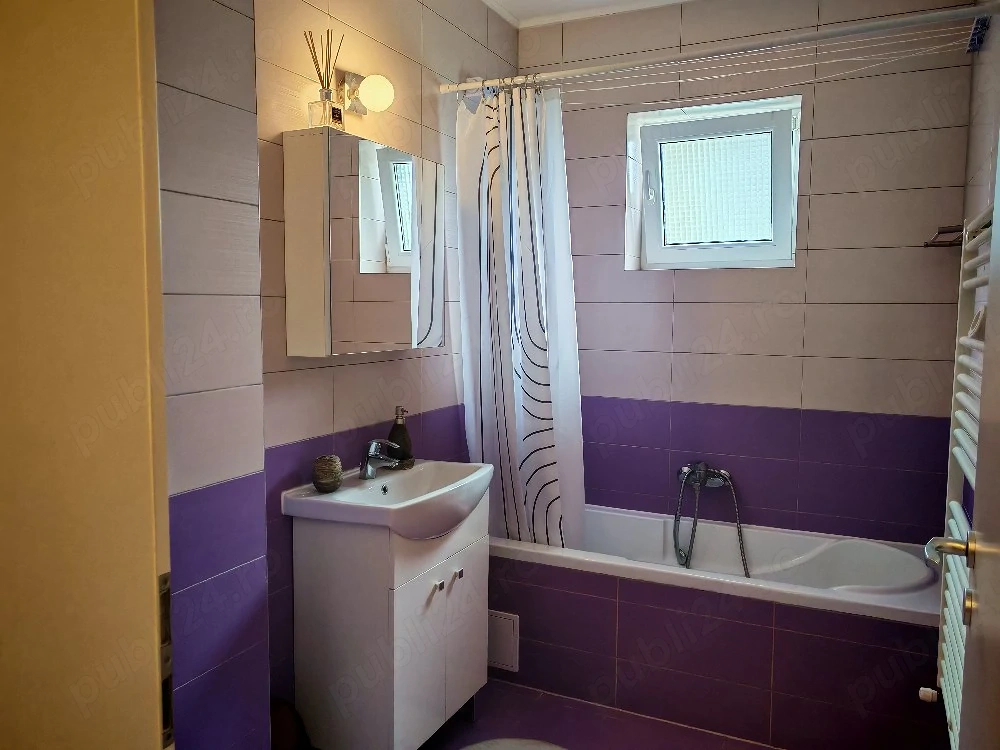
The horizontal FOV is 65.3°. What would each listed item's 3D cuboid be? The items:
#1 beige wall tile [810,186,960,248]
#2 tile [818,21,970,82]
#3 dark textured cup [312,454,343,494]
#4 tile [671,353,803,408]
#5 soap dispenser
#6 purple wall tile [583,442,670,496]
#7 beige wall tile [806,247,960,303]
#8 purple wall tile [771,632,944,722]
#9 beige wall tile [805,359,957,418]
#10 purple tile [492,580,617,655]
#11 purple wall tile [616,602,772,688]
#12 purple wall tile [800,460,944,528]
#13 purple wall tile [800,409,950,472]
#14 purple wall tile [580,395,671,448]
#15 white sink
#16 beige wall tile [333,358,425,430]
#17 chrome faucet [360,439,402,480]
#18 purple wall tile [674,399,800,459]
[{"bbox_3d":[1.384,-0.560,2.814,0.496,0.202,0.010,3,6,26],"label":"beige wall tile"},{"bbox_3d":[1.388,-1.163,2.761,0.496,0.202,0.010,3,6,26],"label":"tile"},{"bbox_3d":[-0.490,0.280,2.205,0.086,0.102,0.086,0,5,0],"label":"dark textured cup"},{"bbox_3d":[0.928,0.019,3.073,0.498,0.201,0.012,3,6,26],"label":"tile"},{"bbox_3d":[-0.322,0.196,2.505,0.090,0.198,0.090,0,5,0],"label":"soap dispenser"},{"bbox_3d":[0.479,0.397,3.327,0.498,0.201,0.012,3,6,26],"label":"purple wall tile"},{"bbox_3d":[1.375,-0.359,2.820,0.494,0.201,0.012,3,6,26],"label":"beige wall tile"},{"bbox_3d":[1.074,0.895,2.317,0.497,0.200,0.012,3,5,26],"label":"purple wall tile"},{"bbox_3d":[1.380,0.041,2.869,0.497,0.200,0.012,3,5,26],"label":"beige wall tile"},{"bbox_3d":[0.175,0.845,2.739,0.498,0.201,0.012,3,6,26],"label":"purple tile"},{"bbox_3d":[0.623,0.869,2.522,0.500,0.201,0.010,3,6,26],"label":"purple wall tile"},{"bbox_3d":[1.377,0.443,2.902,0.496,0.202,0.010,3,6,26],"label":"purple wall tile"},{"bbox_3d":[1.379,0.242,2.887,0.497,0.200,0.012,3,5,26],"label":"purple wall tile"},{"bbox_3d":[0.480,0.197,3.309,0.498,0.201,0.012,3,6,26],"label":"purple wall tile"},{"bbox_3d":[-0.282,0.386,2.345,0.390,0.155,0.630,3,6,26],"label":"white sink"},{"bbox_3d":[-0.389,0.057,2.544,0.010,0.201,0.500,3,5,26],"label":"beige wall tile"},{"bbox_3d":[-0.367,0.258,2.380,0.146,0.118,0.049,3,6,26],"label":"chrome faucet"},{"bbox_3d":[0.927,0.218,3.090,0.498,0.201,0.012,3,6,26],"label":"purple wall tile"}]

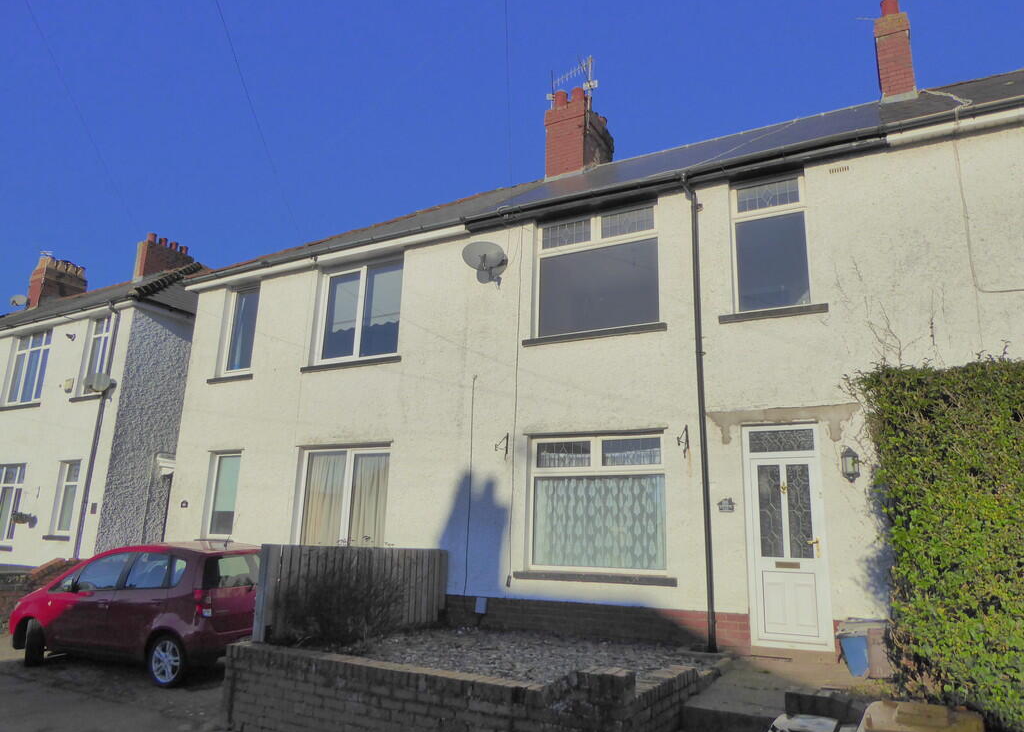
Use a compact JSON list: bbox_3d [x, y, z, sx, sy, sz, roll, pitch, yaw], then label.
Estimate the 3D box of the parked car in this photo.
[{"bbox_3d":[-4.715,3.176,9.838,3.880,1.540,1.720,-5,-15,26],"label":"parked car"}]

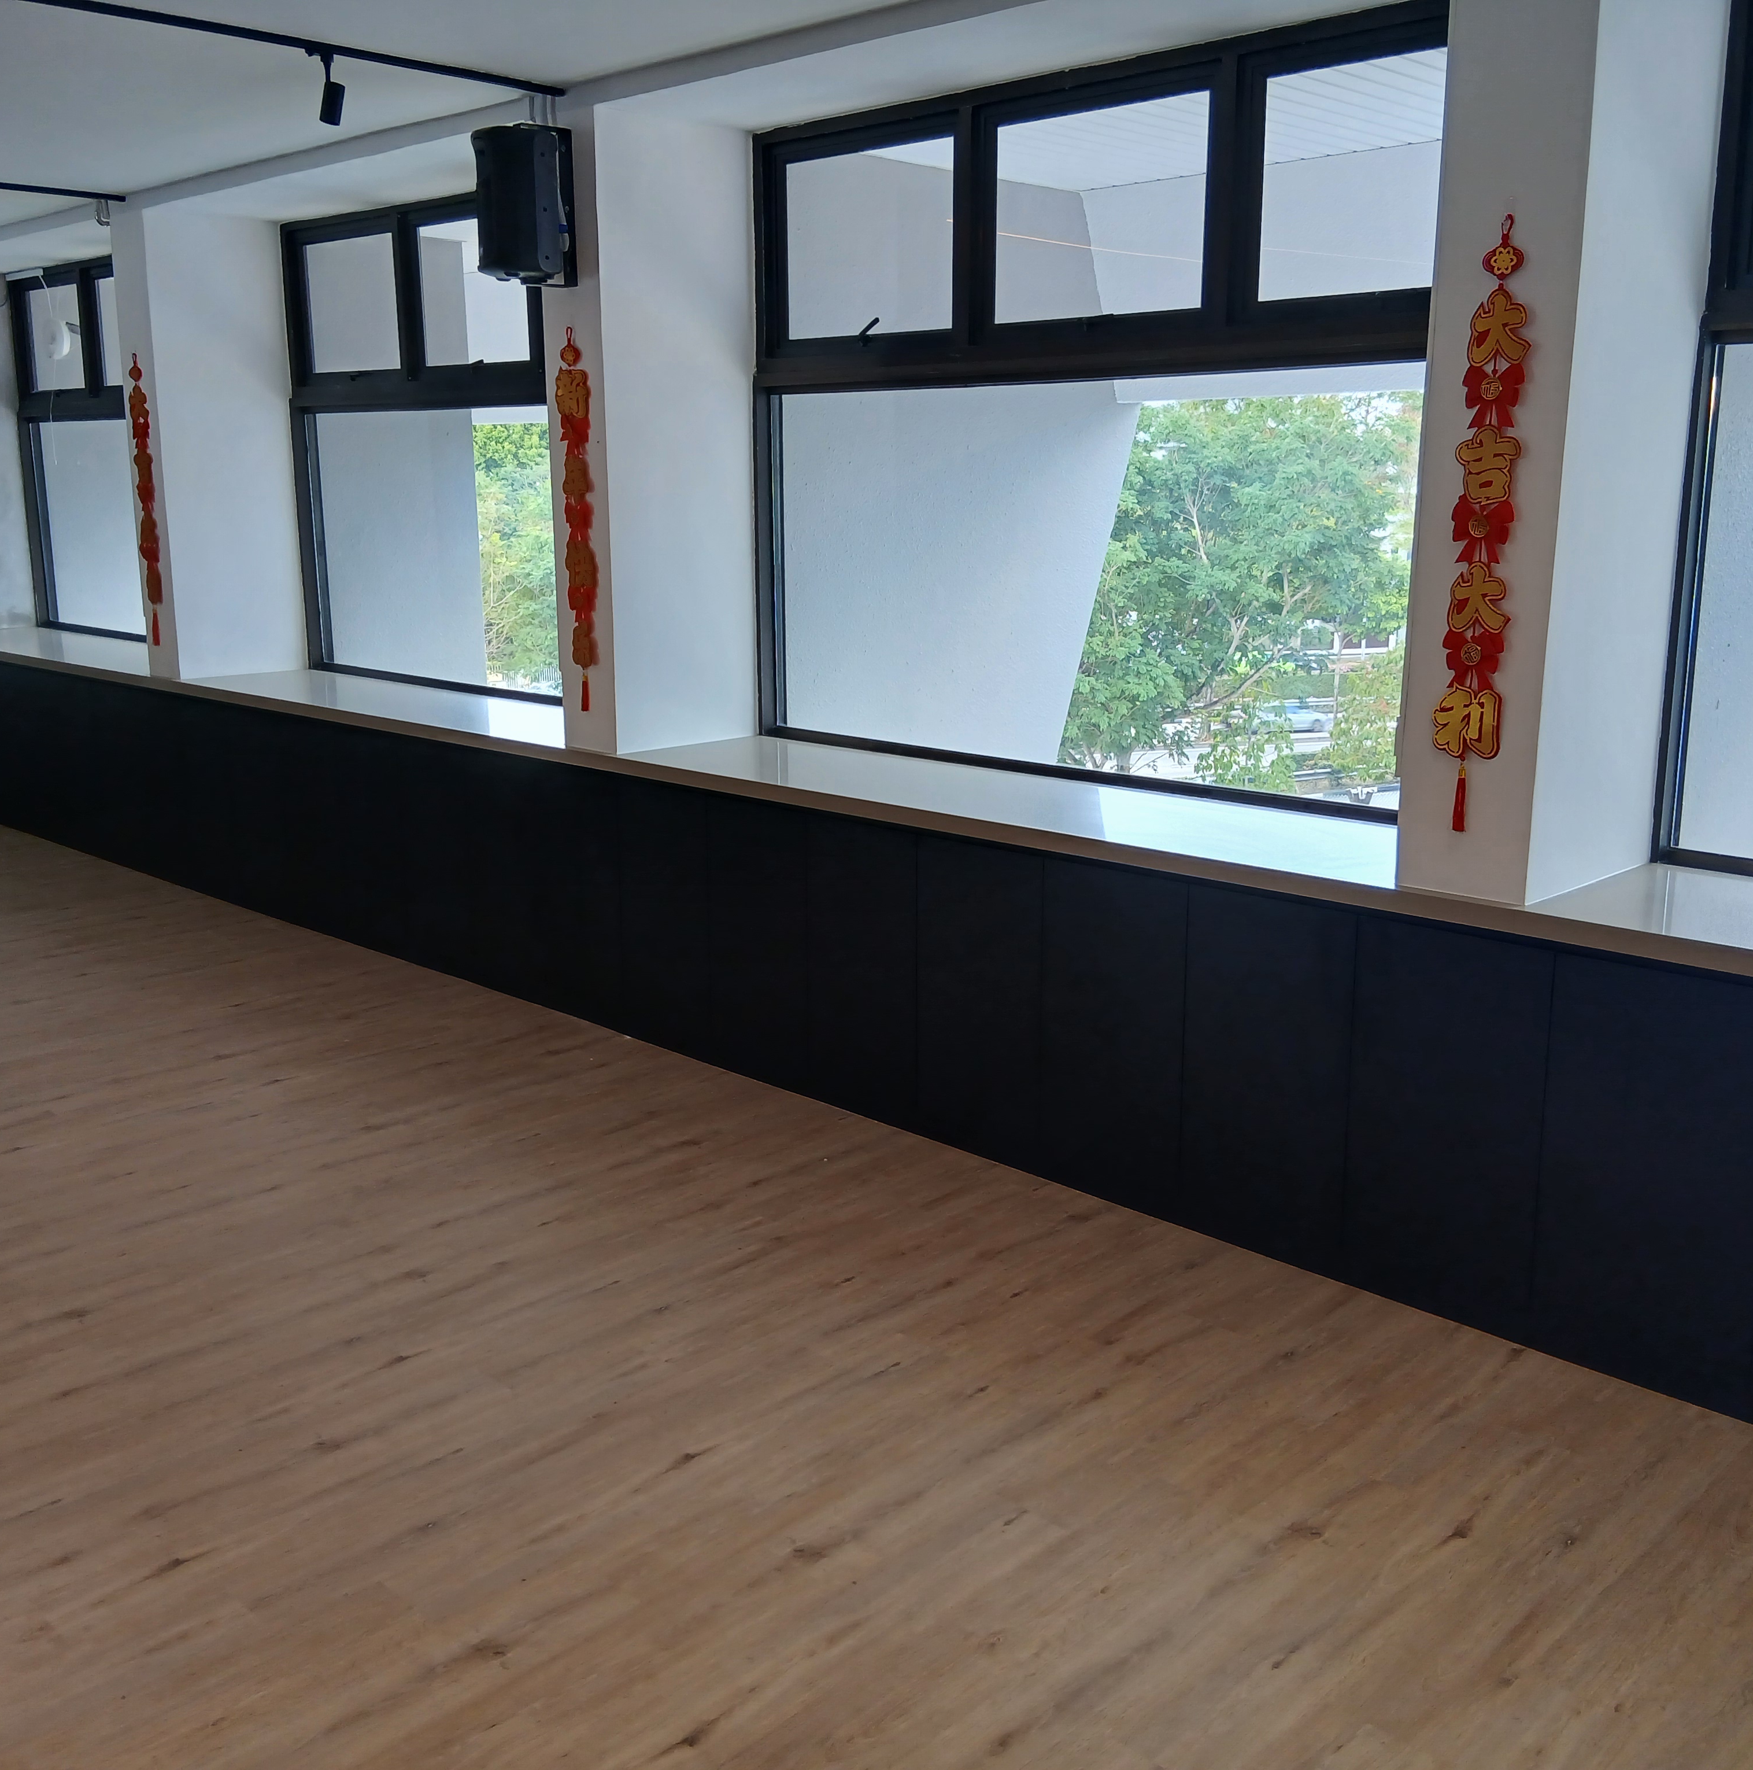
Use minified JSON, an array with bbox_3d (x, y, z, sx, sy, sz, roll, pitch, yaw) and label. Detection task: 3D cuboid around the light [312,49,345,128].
[{"bbox_3d":[-1.336,-1.940,4.317,0.055,0.175,0.070,12,18,43],"label":"light"}]

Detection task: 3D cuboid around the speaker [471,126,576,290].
[{"bbox_3d":[-0.951,-1.827,4.760,0.240,0.385,0.250,0,13,0],"label":"speaker"}]

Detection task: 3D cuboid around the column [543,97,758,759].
[{"bbox_3d":[-0.653,-1.301,5.239,0.265,1.759,0.571,12,18,43],"label":"column"}]

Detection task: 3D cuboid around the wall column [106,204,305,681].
[{"bbox_3d":[-2.661,-1.733,7.122,0.265,1.759,0.571,12,18,43],"label":"wall column"}]

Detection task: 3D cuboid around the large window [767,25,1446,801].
[{"bbox_3d":[0.558,-1.143,4.548,2.457,1.759,0.110,12,18,43],"label":"large window"}]

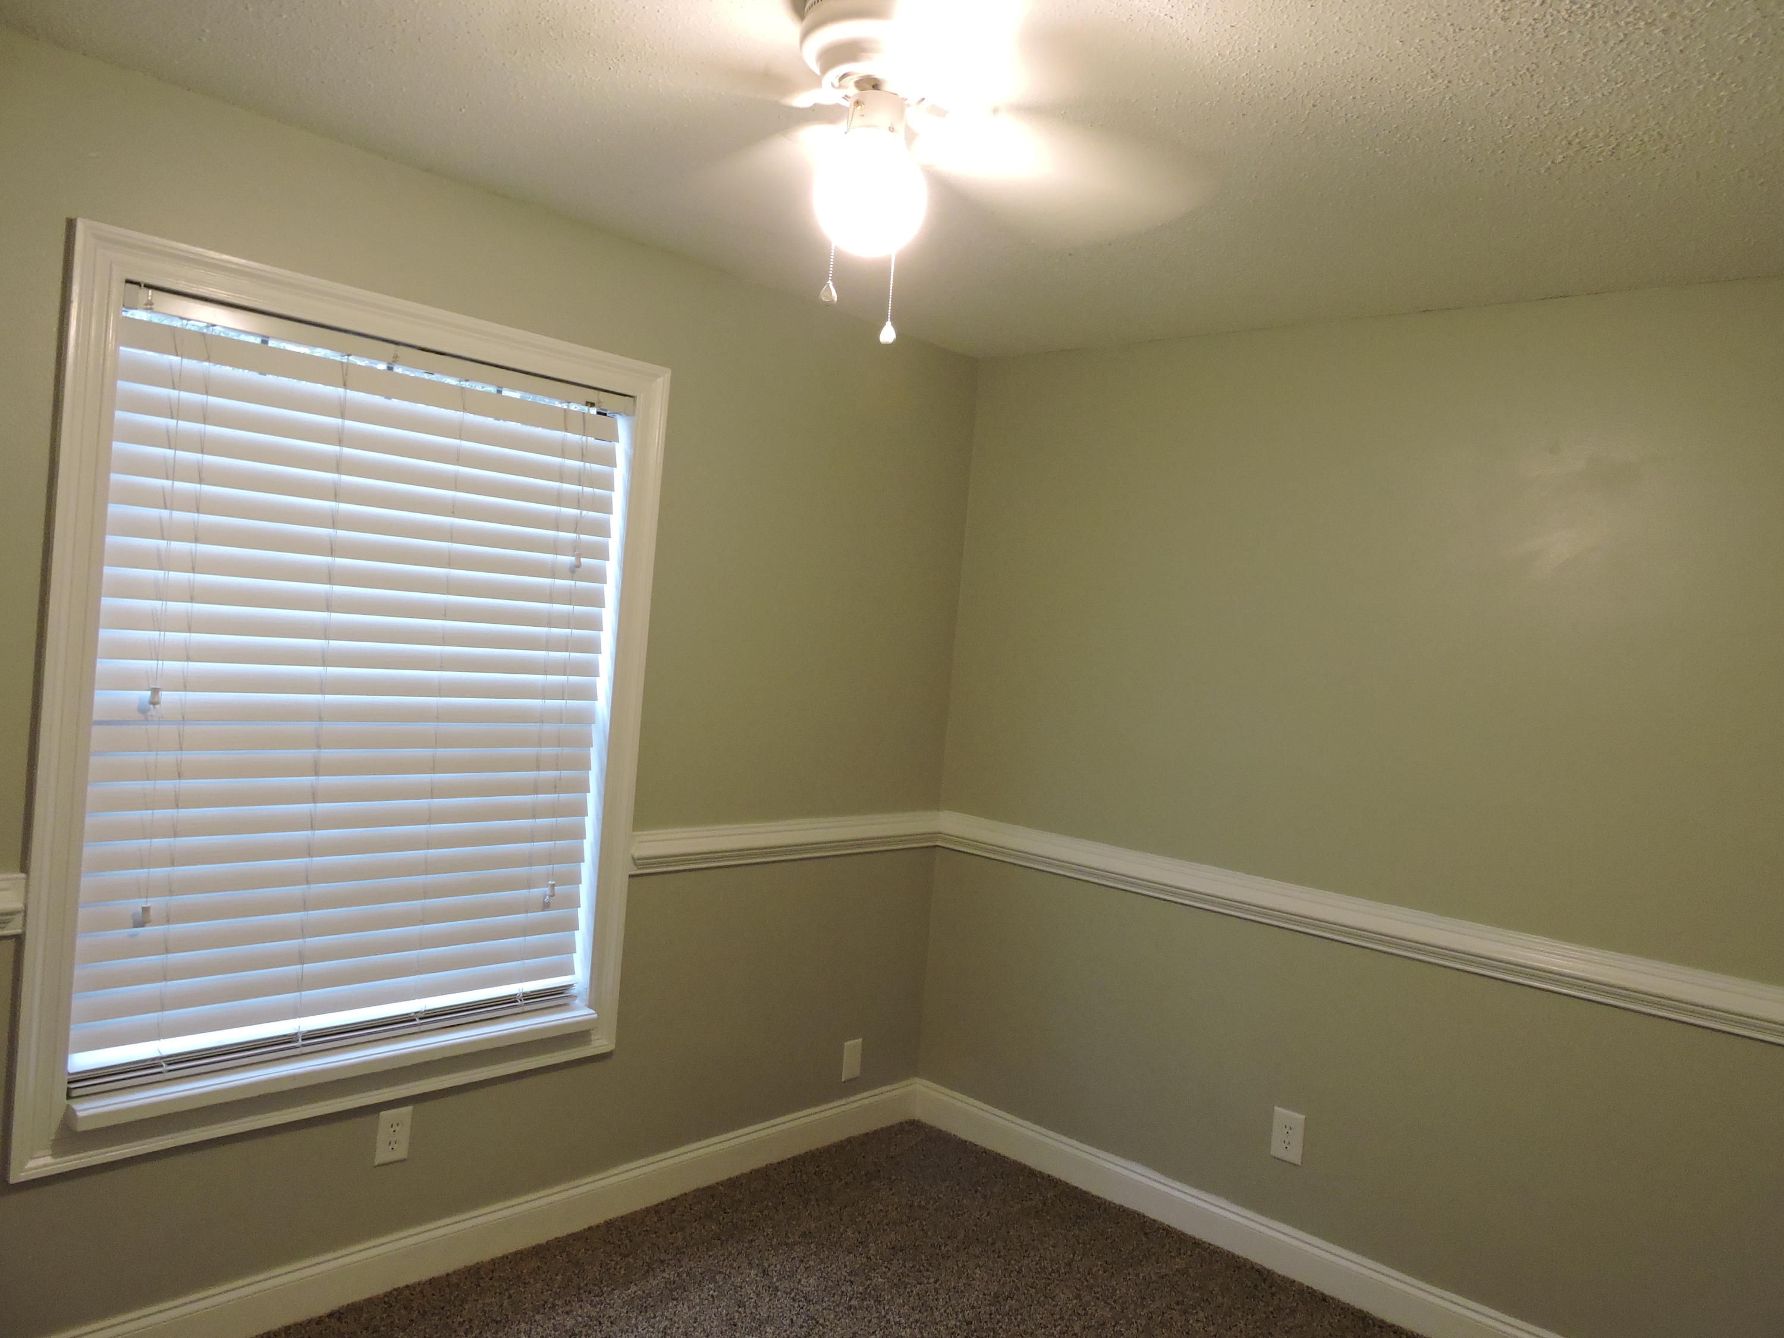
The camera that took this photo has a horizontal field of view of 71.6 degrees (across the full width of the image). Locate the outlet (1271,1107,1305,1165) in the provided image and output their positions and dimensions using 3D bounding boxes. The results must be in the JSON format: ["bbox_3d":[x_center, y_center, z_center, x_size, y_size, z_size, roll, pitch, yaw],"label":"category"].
[{"bbox_3d":[0.994,1.175,3.105,0.080,0.122,0.009,6,2,43],"label":"outlet"}]

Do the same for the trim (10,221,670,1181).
[{"bbox_3d":[-1.037,0.084,2.596,0.085,1.690,1.250,6,2,43],"label":"trim"}]

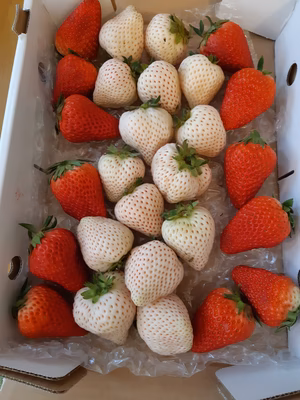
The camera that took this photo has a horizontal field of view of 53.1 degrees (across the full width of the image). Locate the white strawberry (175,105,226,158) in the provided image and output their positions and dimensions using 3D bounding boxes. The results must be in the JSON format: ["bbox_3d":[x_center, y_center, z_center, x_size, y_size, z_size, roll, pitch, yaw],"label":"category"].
[{"bbox_3d":[0.045,-0.062,0.271,0.044,0.042,0.049,-44,88,-11],"label":"white strawberry"}]

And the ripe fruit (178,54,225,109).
[{"bbox_3d":[0.047,-0.108,0.276,0.041,0.038,0.055,14,84,5],"label":"ripe fruit"}]

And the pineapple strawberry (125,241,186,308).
[{"bbox_3d":[0.004,0.057,0.236,0.045,0.042,0.050,14,51,5],"label":"pineapple strawberry"}]

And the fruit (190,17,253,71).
[{"bbox_3d":[0.070,-0.146,0.284,0.043,0.040,0.056,-42,80,-6],"label":"fruit"}]

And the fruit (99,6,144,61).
[{"bbox_3d":[-0.029,-0.166,0.301,0.046,0.043,0.052,8,84,2],"label":"fruit"}]

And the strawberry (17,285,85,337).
[{"bbox_3d":[-0.076,0.087,0.235,0.057,0.036,0.039,18,76,2],"label":"strawberry"}]

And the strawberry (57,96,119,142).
[{"bbox_3d":[-0.057,-0.075,0.279,0.059,0.041,0.043,13,75,1],"label":"strawberry"}]

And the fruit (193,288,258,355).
[{"bbox_3d":[0.056,0.094,0.231,0.051,0.039,0.042,-42,79,6],"label":"fruit"}]

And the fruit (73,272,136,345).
[{"bbox_3d":[-0.036,0.086,0.236,0.048,0.045,0.051,-25,108,-3],"label":"fruit"}]

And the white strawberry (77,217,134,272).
[{"bbox_3d":[-0.036,0.036,0.247,0.043,0.041,0.051,-42,91,-6],"label":"white strawberry"}]

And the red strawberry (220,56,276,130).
[{"bbox_3d":[0.087,-0.094,0.269,0.044,0.041,0.074,31,81,8],"label":"red strawberry"}]

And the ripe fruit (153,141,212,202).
[{"bbox_3d":[0.027,-0.024,0.259,0.053,0.049,0.054,27,117,7],"label":"ripe fruit"}]

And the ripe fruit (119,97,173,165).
[{"bbox_3d":[-0.004,-0.062,0.271,0.050,0.045,0.062,2,84,1],"label":"ripe fruit"}]

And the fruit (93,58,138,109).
[{"bbox_3d":[-0.033,-0.110,0.284,0.042,0.040,0.048,25,68,6],"label":"fruit"}]

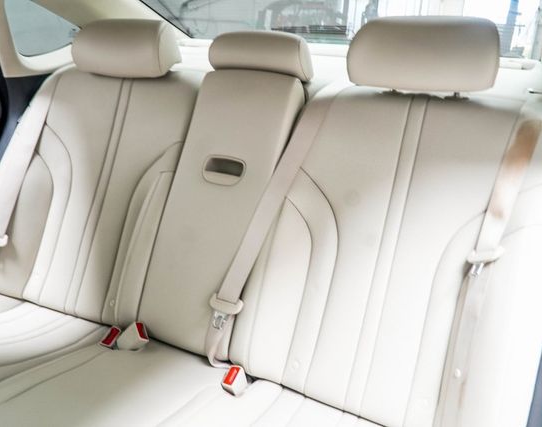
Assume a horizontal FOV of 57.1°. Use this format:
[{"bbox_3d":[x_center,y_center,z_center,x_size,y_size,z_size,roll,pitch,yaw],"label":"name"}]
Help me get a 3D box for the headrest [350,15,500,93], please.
[{"bbox_3d":[0.287,-0.304,0.949,0.275,0.136,0.121,10,23,24],"label":"headrest"}]

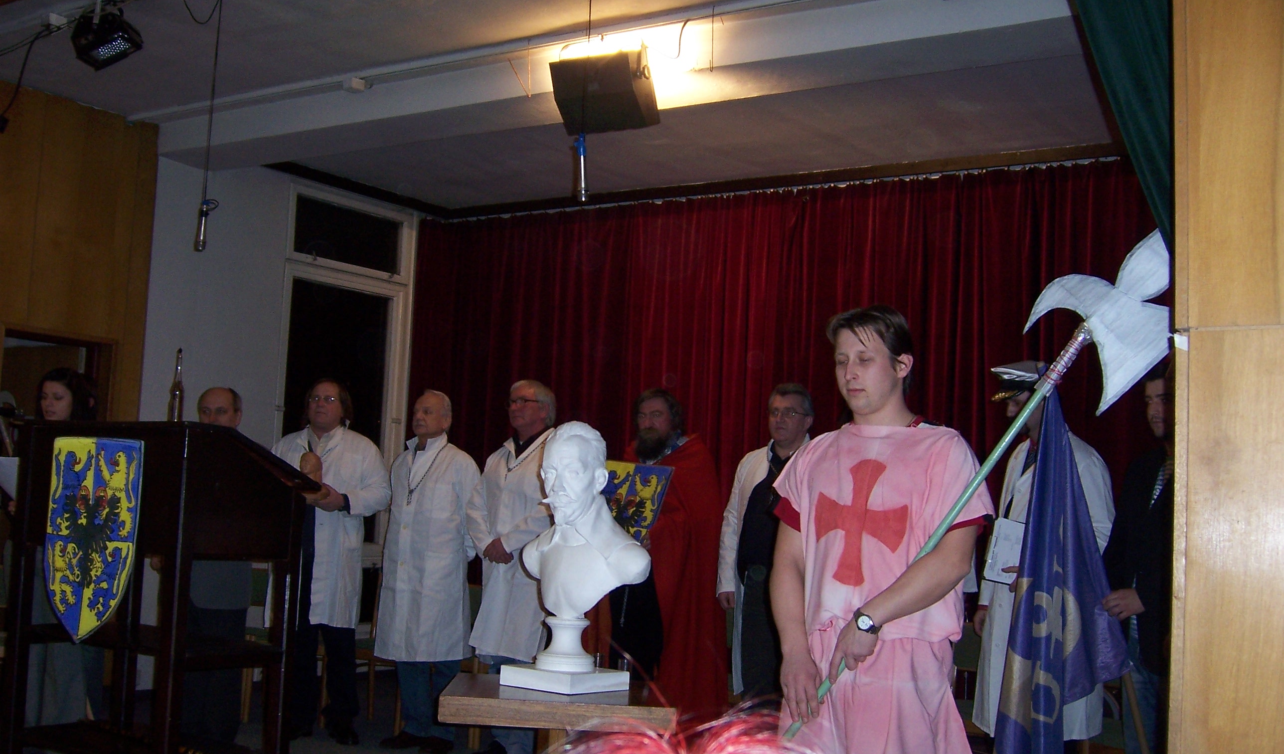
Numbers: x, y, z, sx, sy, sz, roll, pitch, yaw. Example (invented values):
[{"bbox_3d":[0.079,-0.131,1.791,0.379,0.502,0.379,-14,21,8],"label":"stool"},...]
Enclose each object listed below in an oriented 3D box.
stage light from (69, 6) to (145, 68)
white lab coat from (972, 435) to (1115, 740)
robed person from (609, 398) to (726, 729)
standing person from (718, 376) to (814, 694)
[{"bbox_3d":[-2.064,-1.310,5.150,0.260,0.160,0.190,5,-42,-31],"label":"stage light"},{"bbox_3d":[1.540,0.799,5.120,0.400,1.150,0.540,6,-6,-40],"label":"white lab coat"},{"bbox_3d":[0.066,0.925,5.718,0.620,1.735,0.440,0,-5,32],"label":"robed person"},{"bbox_3d":[0.574,0.910,5.416,0.580,1.760,0.380,0,-5,32],"label":"standing person"}]

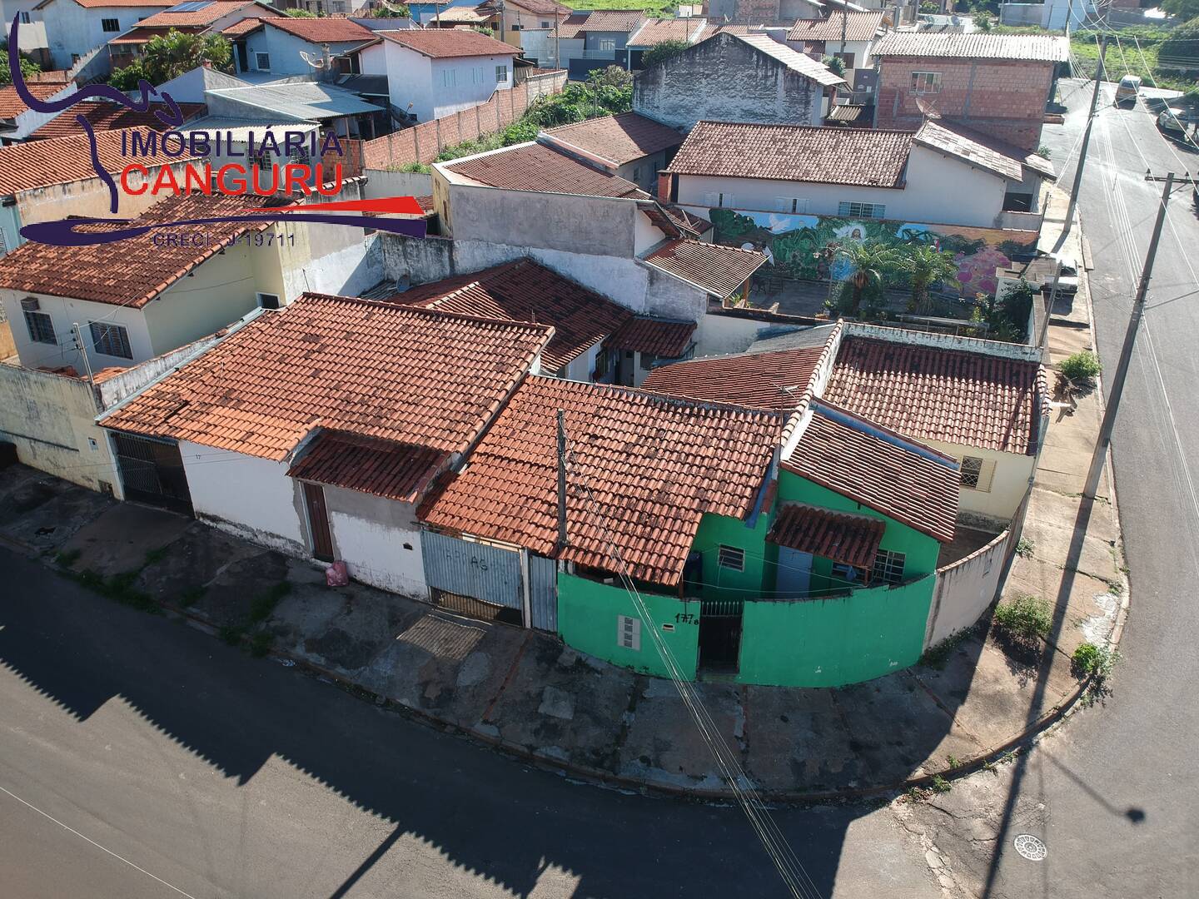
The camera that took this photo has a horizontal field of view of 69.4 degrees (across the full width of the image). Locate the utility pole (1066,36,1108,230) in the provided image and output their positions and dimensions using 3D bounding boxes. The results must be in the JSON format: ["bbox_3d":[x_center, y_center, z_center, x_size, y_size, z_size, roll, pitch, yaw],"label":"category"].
[{"bbox_3d":[23.725,-15.283,42.349,0.300,9.045,0.300,9,27,23],"label":"utility pole"}]

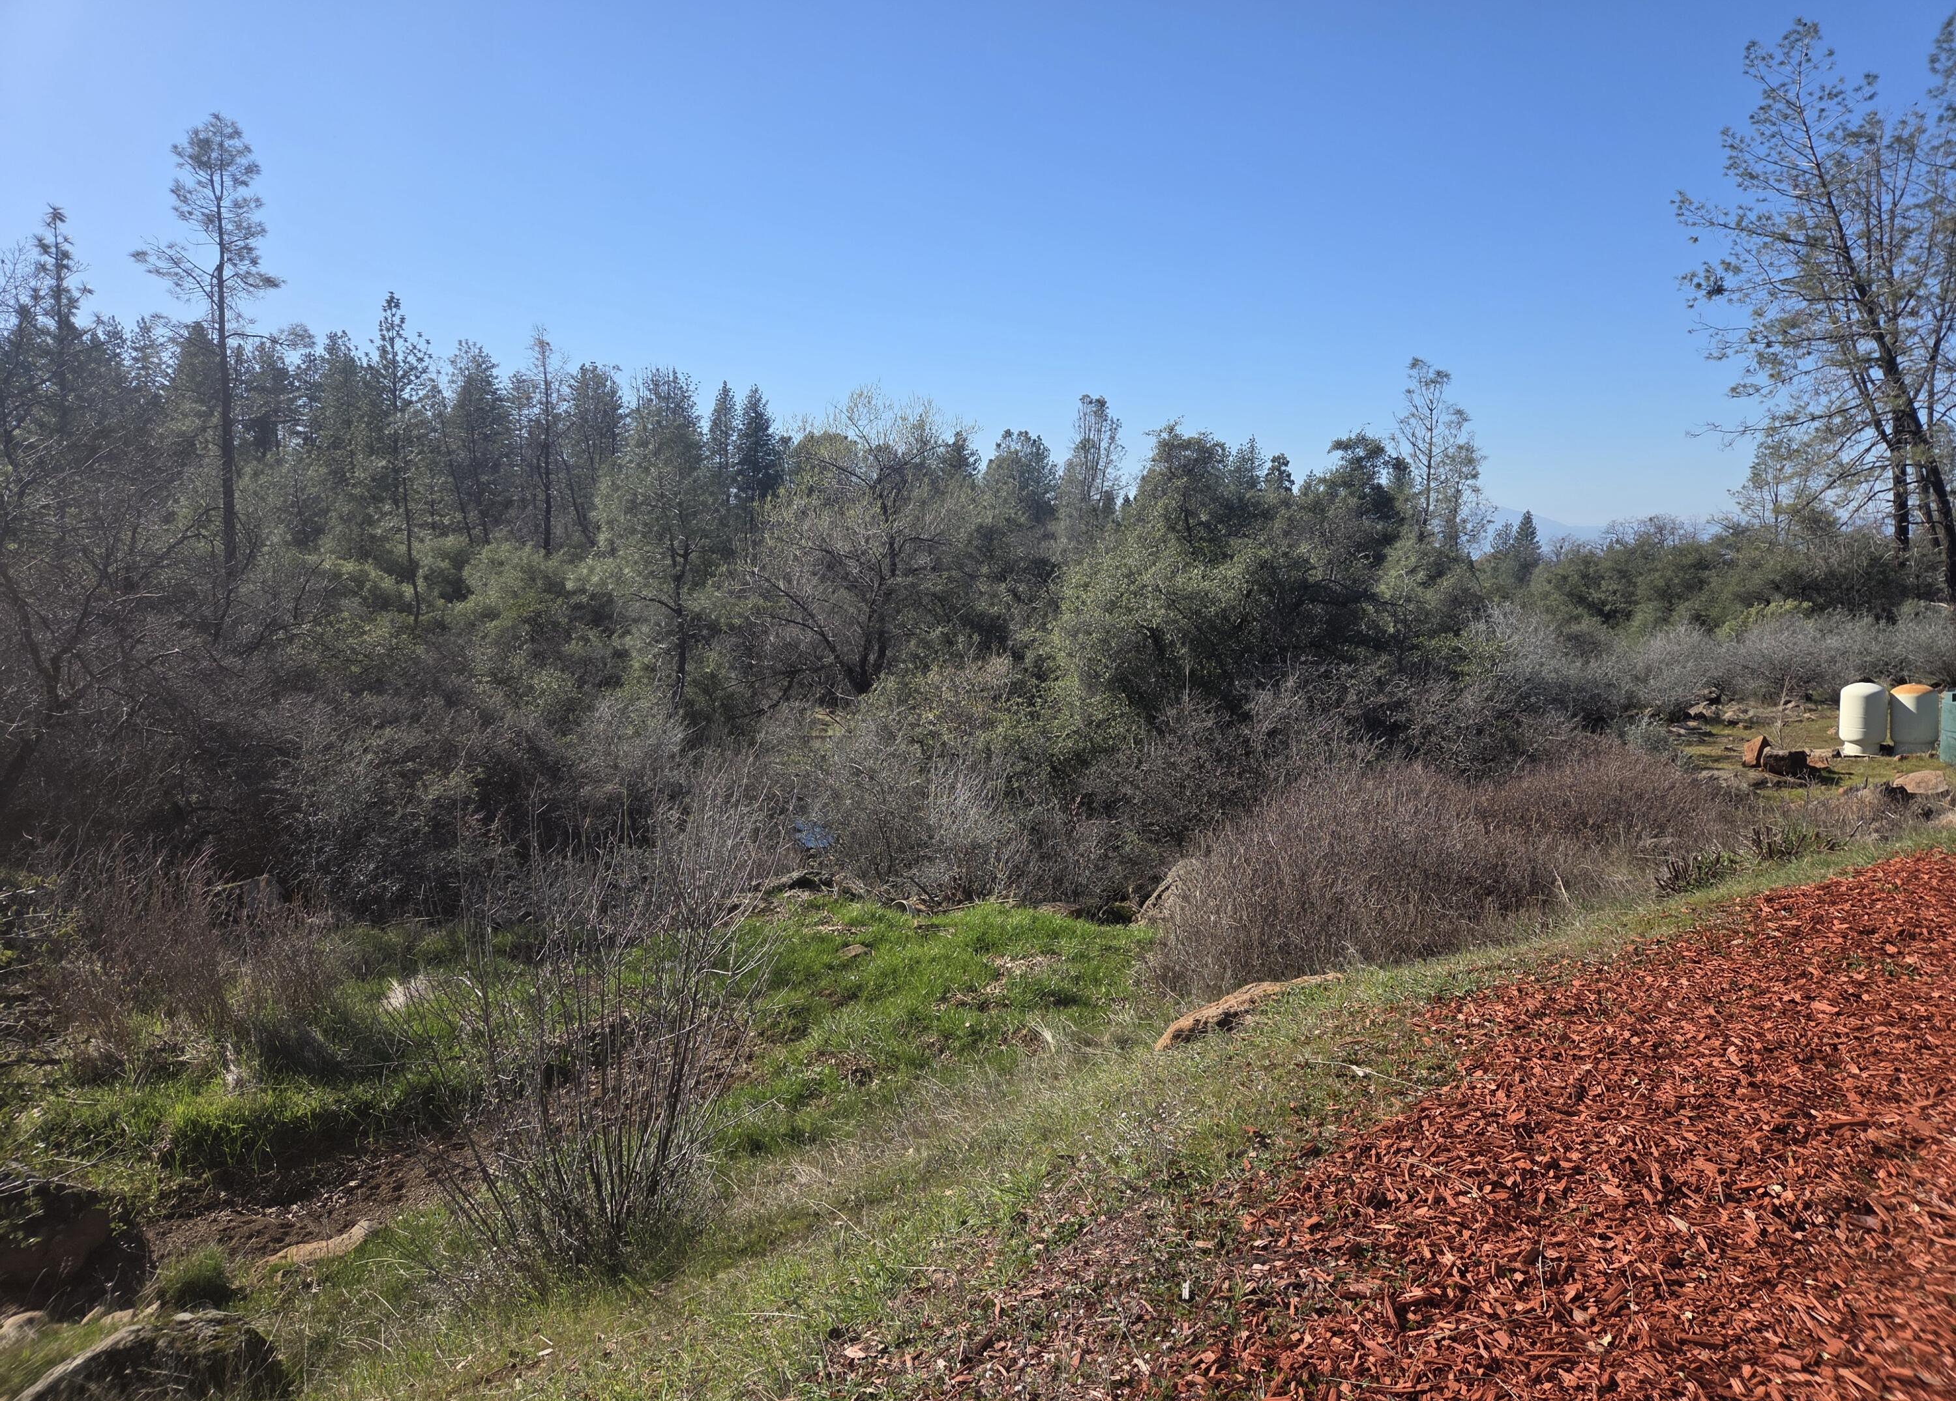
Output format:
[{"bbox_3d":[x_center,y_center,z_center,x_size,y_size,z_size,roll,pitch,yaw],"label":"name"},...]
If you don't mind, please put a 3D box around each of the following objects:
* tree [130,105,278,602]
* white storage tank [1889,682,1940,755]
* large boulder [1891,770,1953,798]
[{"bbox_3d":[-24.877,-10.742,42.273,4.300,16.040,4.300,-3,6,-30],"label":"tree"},{"bbox_3d":[15.496,0.311,21.500,0.640,1.180,0.640,4,6,36],"label":"white storage tank"},{"bbox_3d":[12.498,1.102,17.200,0.640,0.360,0.500,4,6,36],"label":"large boulder"}]

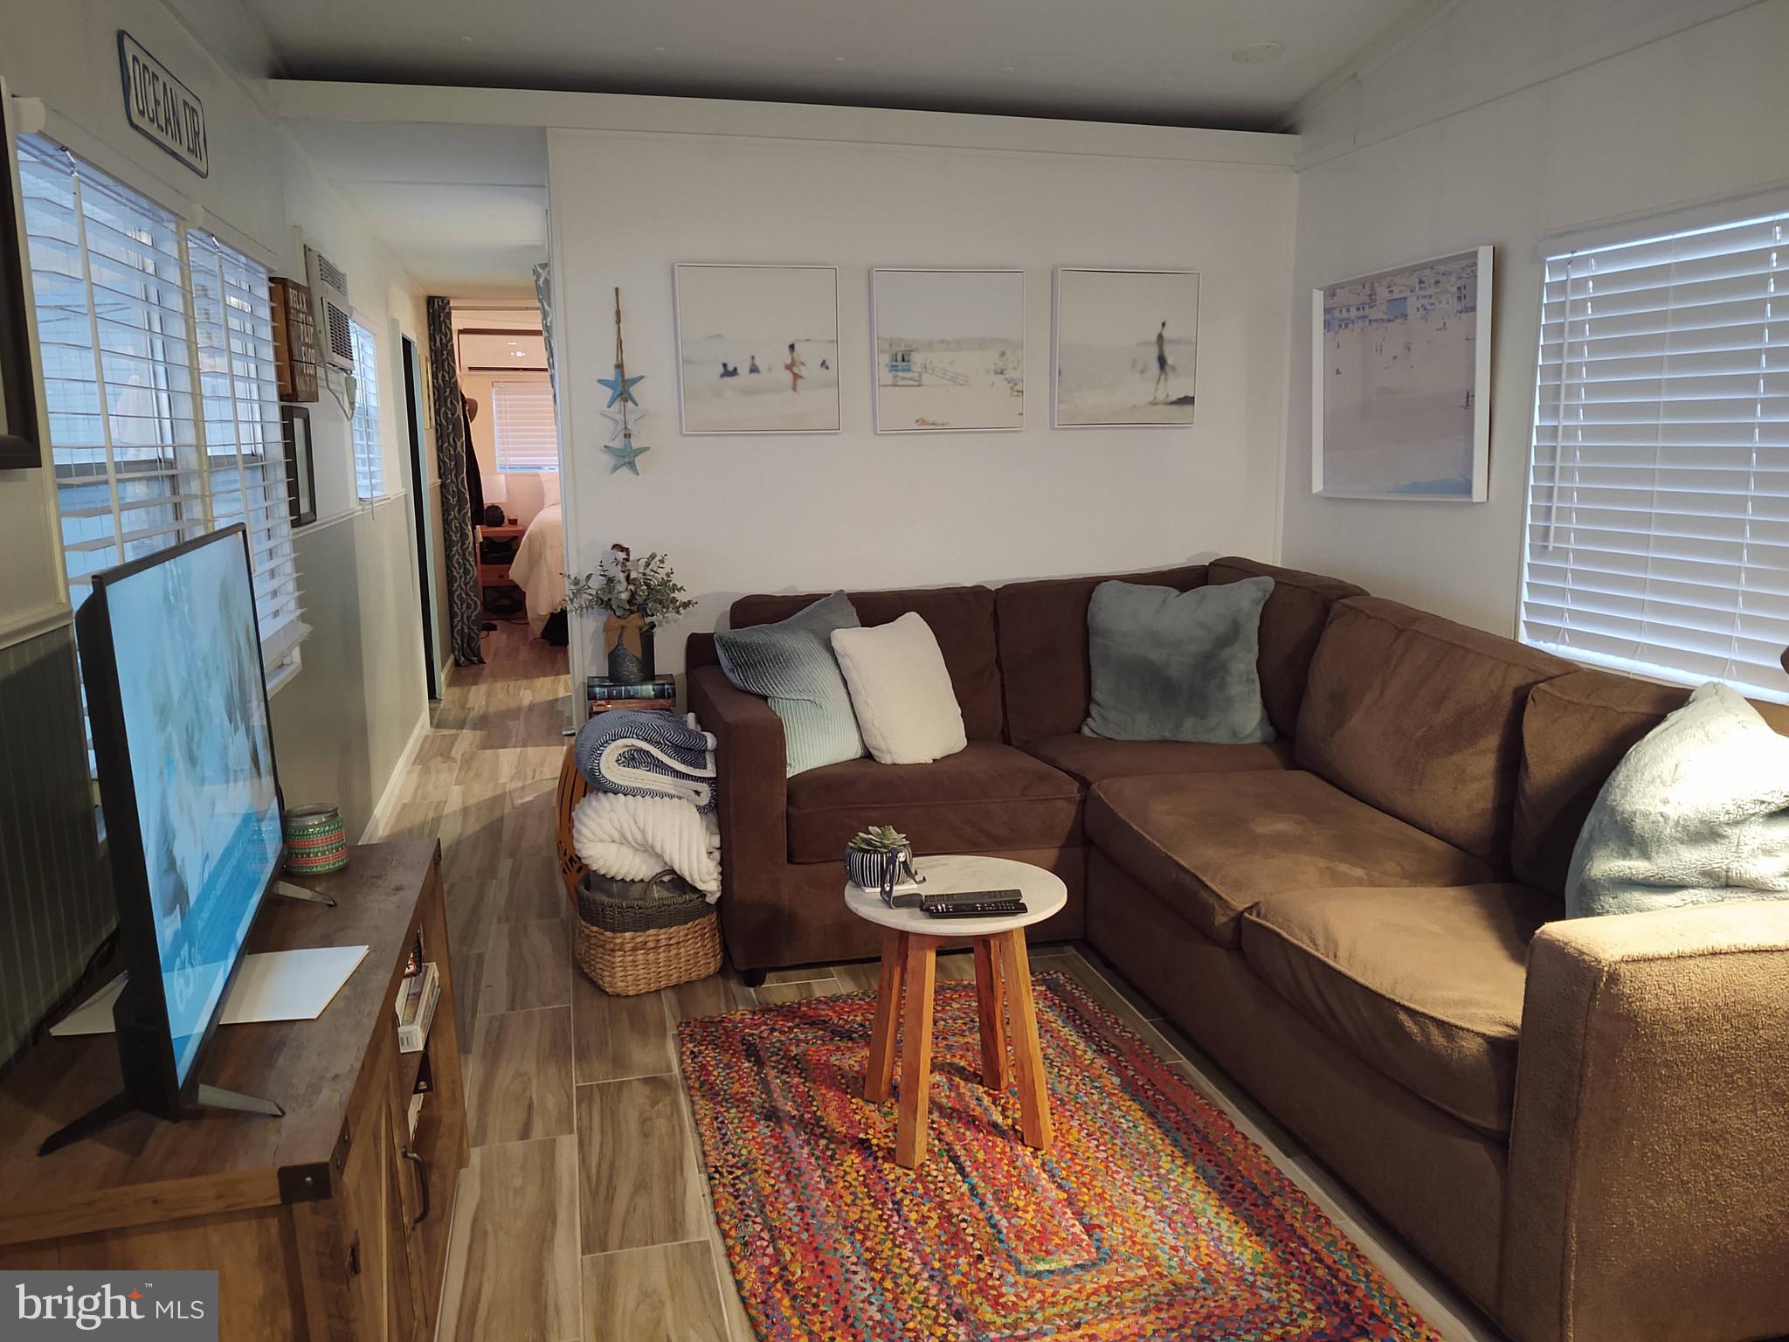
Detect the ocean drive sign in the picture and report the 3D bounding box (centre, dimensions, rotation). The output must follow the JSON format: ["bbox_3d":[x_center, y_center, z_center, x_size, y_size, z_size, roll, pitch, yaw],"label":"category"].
[{"bbox_3d":[-1.383,-1.061,2.652,0.018,0.149,0.569,-3,10,-13],"label":"ocean drive sign"}]

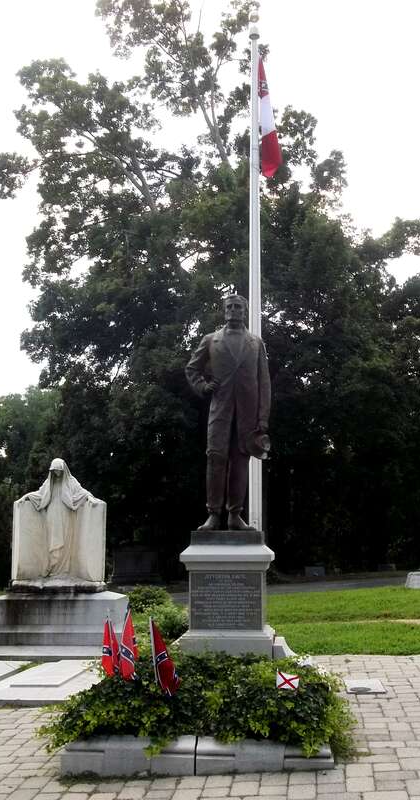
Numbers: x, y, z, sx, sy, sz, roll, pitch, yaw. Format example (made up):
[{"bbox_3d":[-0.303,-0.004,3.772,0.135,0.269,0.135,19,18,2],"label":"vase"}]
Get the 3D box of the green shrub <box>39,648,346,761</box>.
[{"bbox_3d":[-0.050,1.958,5.594,1.850,0.470,1.500,-1,-8,7],"label":"green shrub"}]

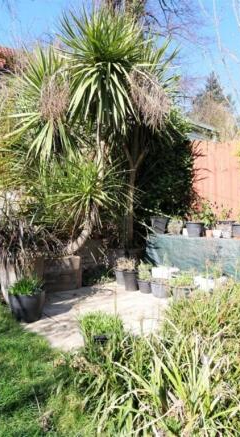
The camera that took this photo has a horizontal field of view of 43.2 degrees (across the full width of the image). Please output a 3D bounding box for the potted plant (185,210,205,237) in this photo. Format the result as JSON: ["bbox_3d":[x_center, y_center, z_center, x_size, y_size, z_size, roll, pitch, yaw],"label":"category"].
[{"bbox_3d":[1.321,0.100,5.300,0.320,0.430,0.320,0,0,0],"label":"potted plant"}]

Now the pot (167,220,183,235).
[{"bbox_3d":[1.063,0.172,5.800,0.290,0.270,0.290,0,0,0],"label":"pot"}]

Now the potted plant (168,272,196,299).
[{"bbox_3d":[0.944,1.040,4.650,0.400,0.400,0.380,0,0,0],"label":"potted plant"}]

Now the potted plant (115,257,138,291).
[{"bbox_3d":[0.103,0.820,4.580,0.310,0.460,0.310,0,0,0],"label":"potted plant"}]

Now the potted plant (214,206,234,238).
[{"bbox_3d":[1.914,0.074,5.600,0.350,0.570,0.340,0,0,0],"label":"potted plant"}]

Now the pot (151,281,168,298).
[{"bbox_3d":[0.546,0.945,4.080,0.235,0.210,0.235,0,0,0],"label":"pot"}]

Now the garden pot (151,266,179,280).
[{"bbox_3d":[0.714,0.925,4.750,0.400,0.250,0.260,0,0,0],"label":"garden pot"}]

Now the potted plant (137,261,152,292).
[{"bbox_3d":[0.353,0.845,4.310,0.195,0.410,0.195,0,0,0],"label":"potted plant"}]

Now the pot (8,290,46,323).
[{"bbox_3d":[-0.982,0.905,3.180,0.380,0.290,0.380,0,0,0],"label":"pot"}]

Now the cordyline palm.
[{"bbox_3d":[-0.463,-1.617,5.500,2.950,4.400,2.600,0,0,0],"label":"cordyline palm"}]

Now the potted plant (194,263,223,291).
[{"bbox_3d":[1.447,0.956,4.950,0.450,0.460,0.400,0,0,0],"label":"potted plant"}]

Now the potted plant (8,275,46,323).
[{"bbox_3d":[-0.982,0.825,3.180,0.390,0.450,0.390,0,0,0],"label":"potted plant"}]

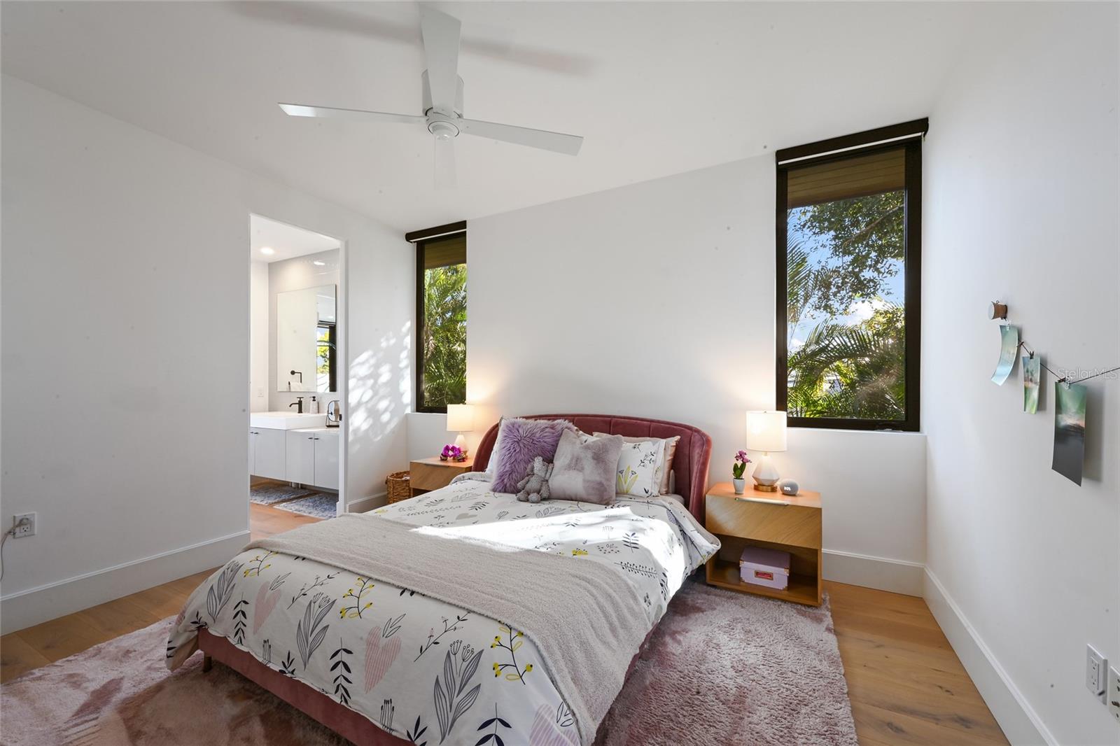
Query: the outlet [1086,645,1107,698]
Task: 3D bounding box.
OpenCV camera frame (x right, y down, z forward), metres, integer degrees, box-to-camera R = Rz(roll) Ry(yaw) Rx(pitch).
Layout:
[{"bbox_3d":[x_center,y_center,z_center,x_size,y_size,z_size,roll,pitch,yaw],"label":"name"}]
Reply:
[{"bbox_3d":[1.322,0.744,1.075,0.008,0.112,0.072,0,-1,28],"label":"outlet"}]

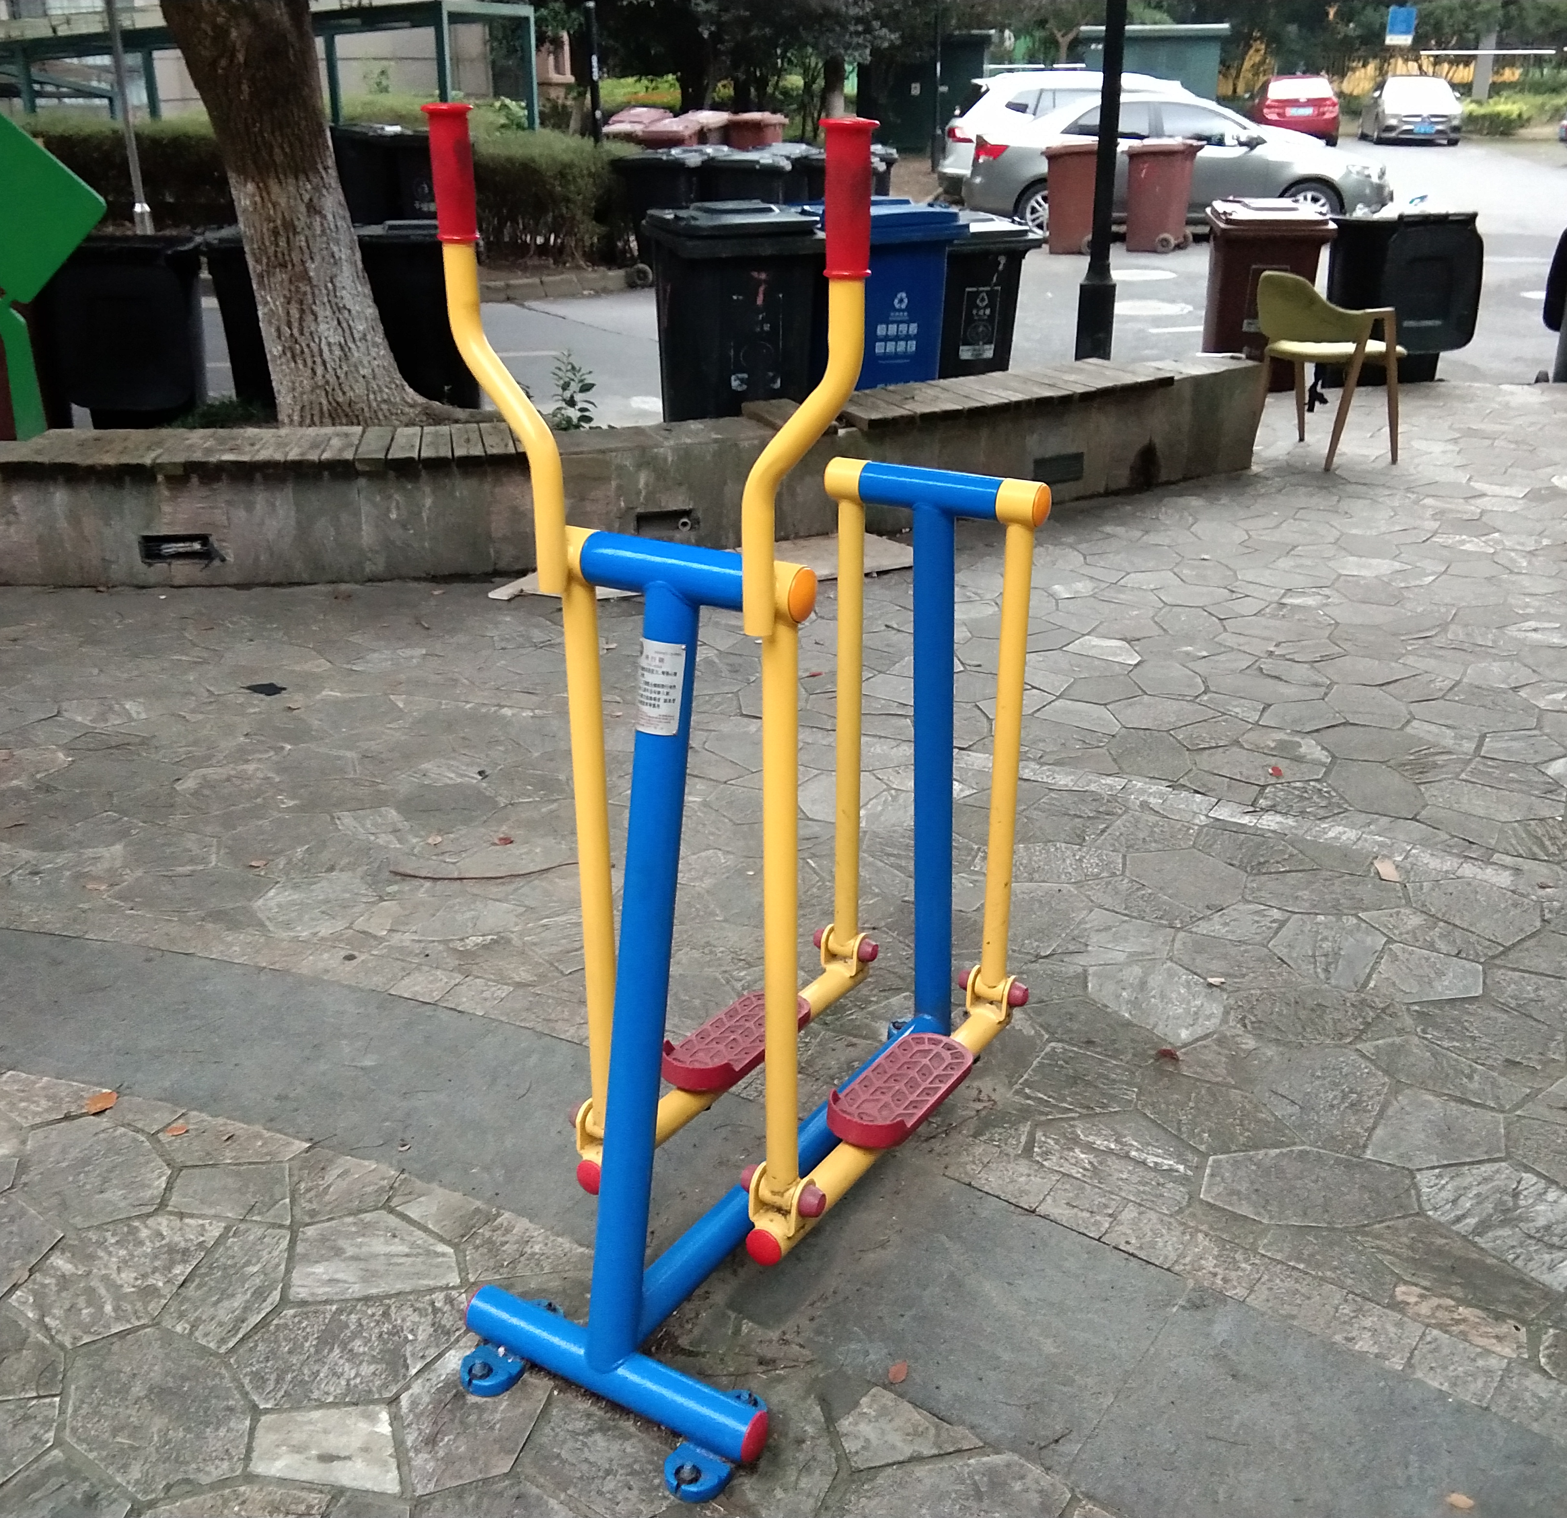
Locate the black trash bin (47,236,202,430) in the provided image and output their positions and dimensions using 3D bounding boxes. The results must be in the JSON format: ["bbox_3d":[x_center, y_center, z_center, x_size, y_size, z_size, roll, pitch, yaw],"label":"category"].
[{"bbox_3d":[-2.757,-1.687,7.700,0.580,1.050,0.730,-7,23,-16],"label":"black trash bin"}]

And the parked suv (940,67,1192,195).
[{"bbox_3d":[4.232,-7.533,22.000,4.650,1.700,1.850,-3,22,-6],"label":"parked suv"}]

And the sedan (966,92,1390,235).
[{"bbox_3d":[4.121,-6.152,18.739,4.500,1.460,1.780,0,21,-1],"label":"sedan"}]

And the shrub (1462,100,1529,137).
[{"bbox_3d":[15.720,-14.115,40.000,1.500,0.780,1.100,0,22,0],"label":"shrub"}]

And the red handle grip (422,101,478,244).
[{"bbox_3d":[-0.363,-0.641,1.985,0.056,0.148,0.056,0,21,0],"label":"red handle grip"}]

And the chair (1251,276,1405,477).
[{"bbox_3d":[2.285,-1.660,7.660,0.560,0.770,0.580,-9,23,-22],"label":"chair"}]

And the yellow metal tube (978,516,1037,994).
[{"bbox_3d":[0.337,0.018,2.711,0.038,0.726,0.038,12,21,29],"label":"yellow metal tube"}]

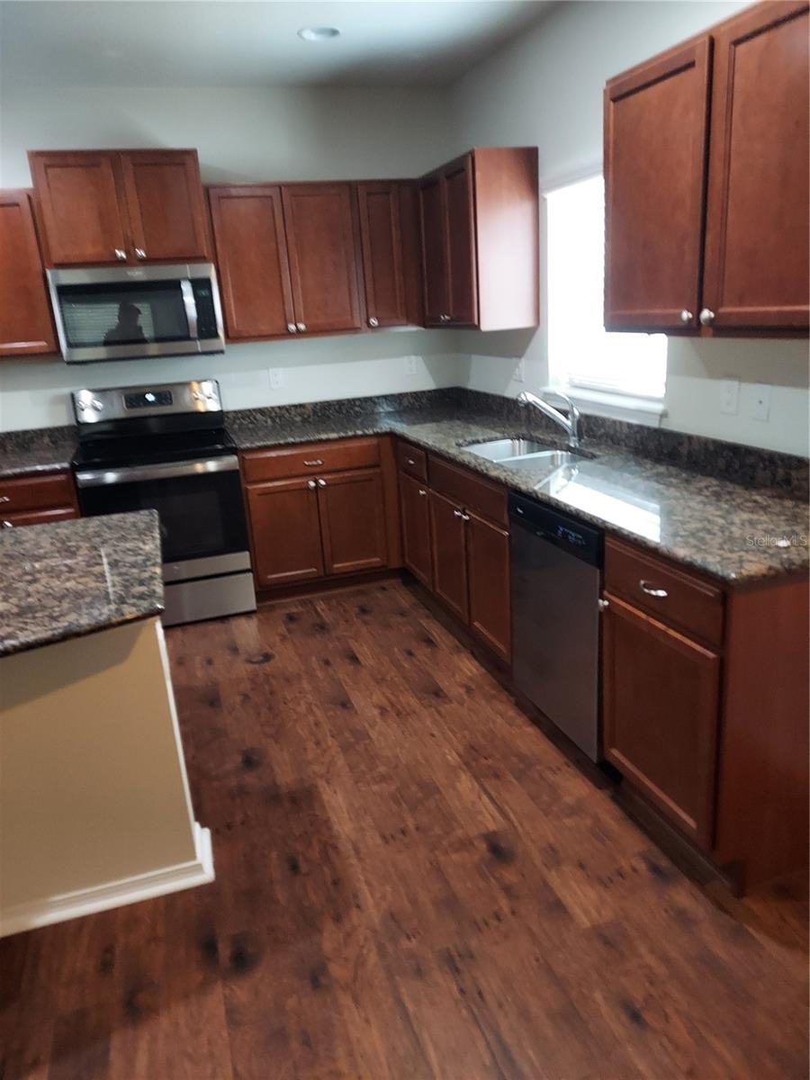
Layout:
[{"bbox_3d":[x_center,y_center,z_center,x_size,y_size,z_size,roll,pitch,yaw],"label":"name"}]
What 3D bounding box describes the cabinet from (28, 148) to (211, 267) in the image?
[{"bbox_3d":[-1.399,-1.628,3.896,0.758,0.521,0.330,-9,17,-16],"label":"cabinet"}]

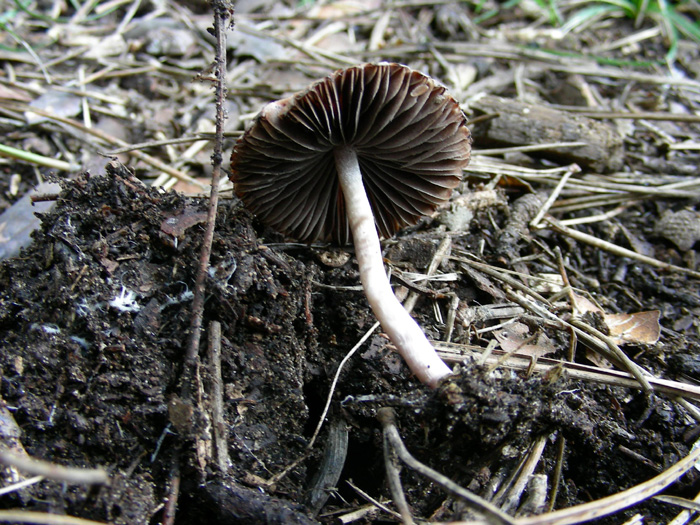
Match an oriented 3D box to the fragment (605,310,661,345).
[{"bbox_3d":[0.070,0.016,0.190,0.014,0.003,0.012,-3,40,-3],"label":"fragment"}]

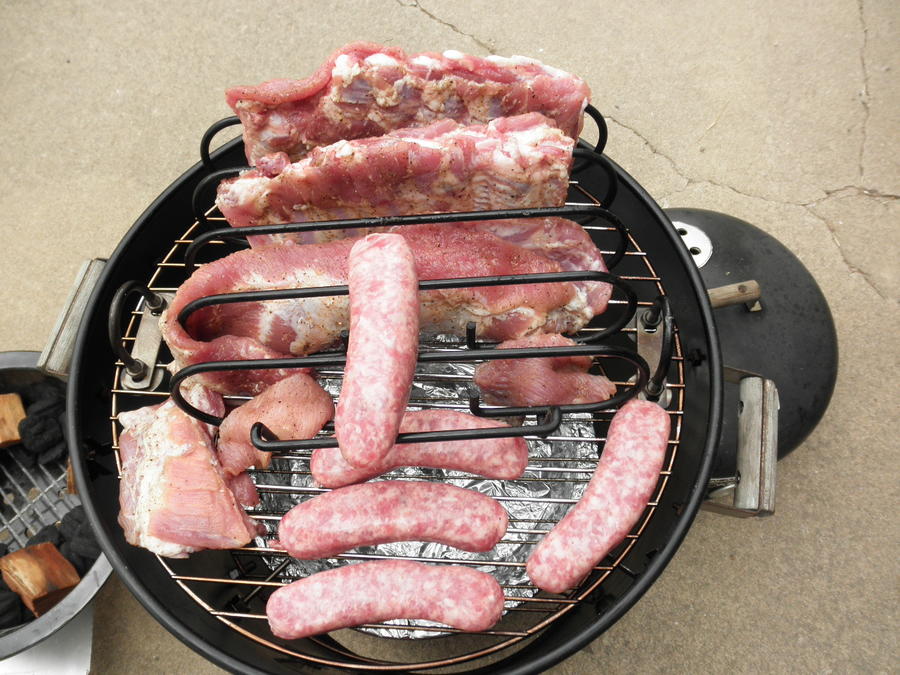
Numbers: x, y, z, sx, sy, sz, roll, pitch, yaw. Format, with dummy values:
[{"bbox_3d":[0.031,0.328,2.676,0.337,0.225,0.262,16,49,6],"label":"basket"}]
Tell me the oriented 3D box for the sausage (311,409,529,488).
[{"bbox_3d":[-0.019,0.070,0.462,0.136,0.034,0.046,-3,65,1],"label":"sausage"}]

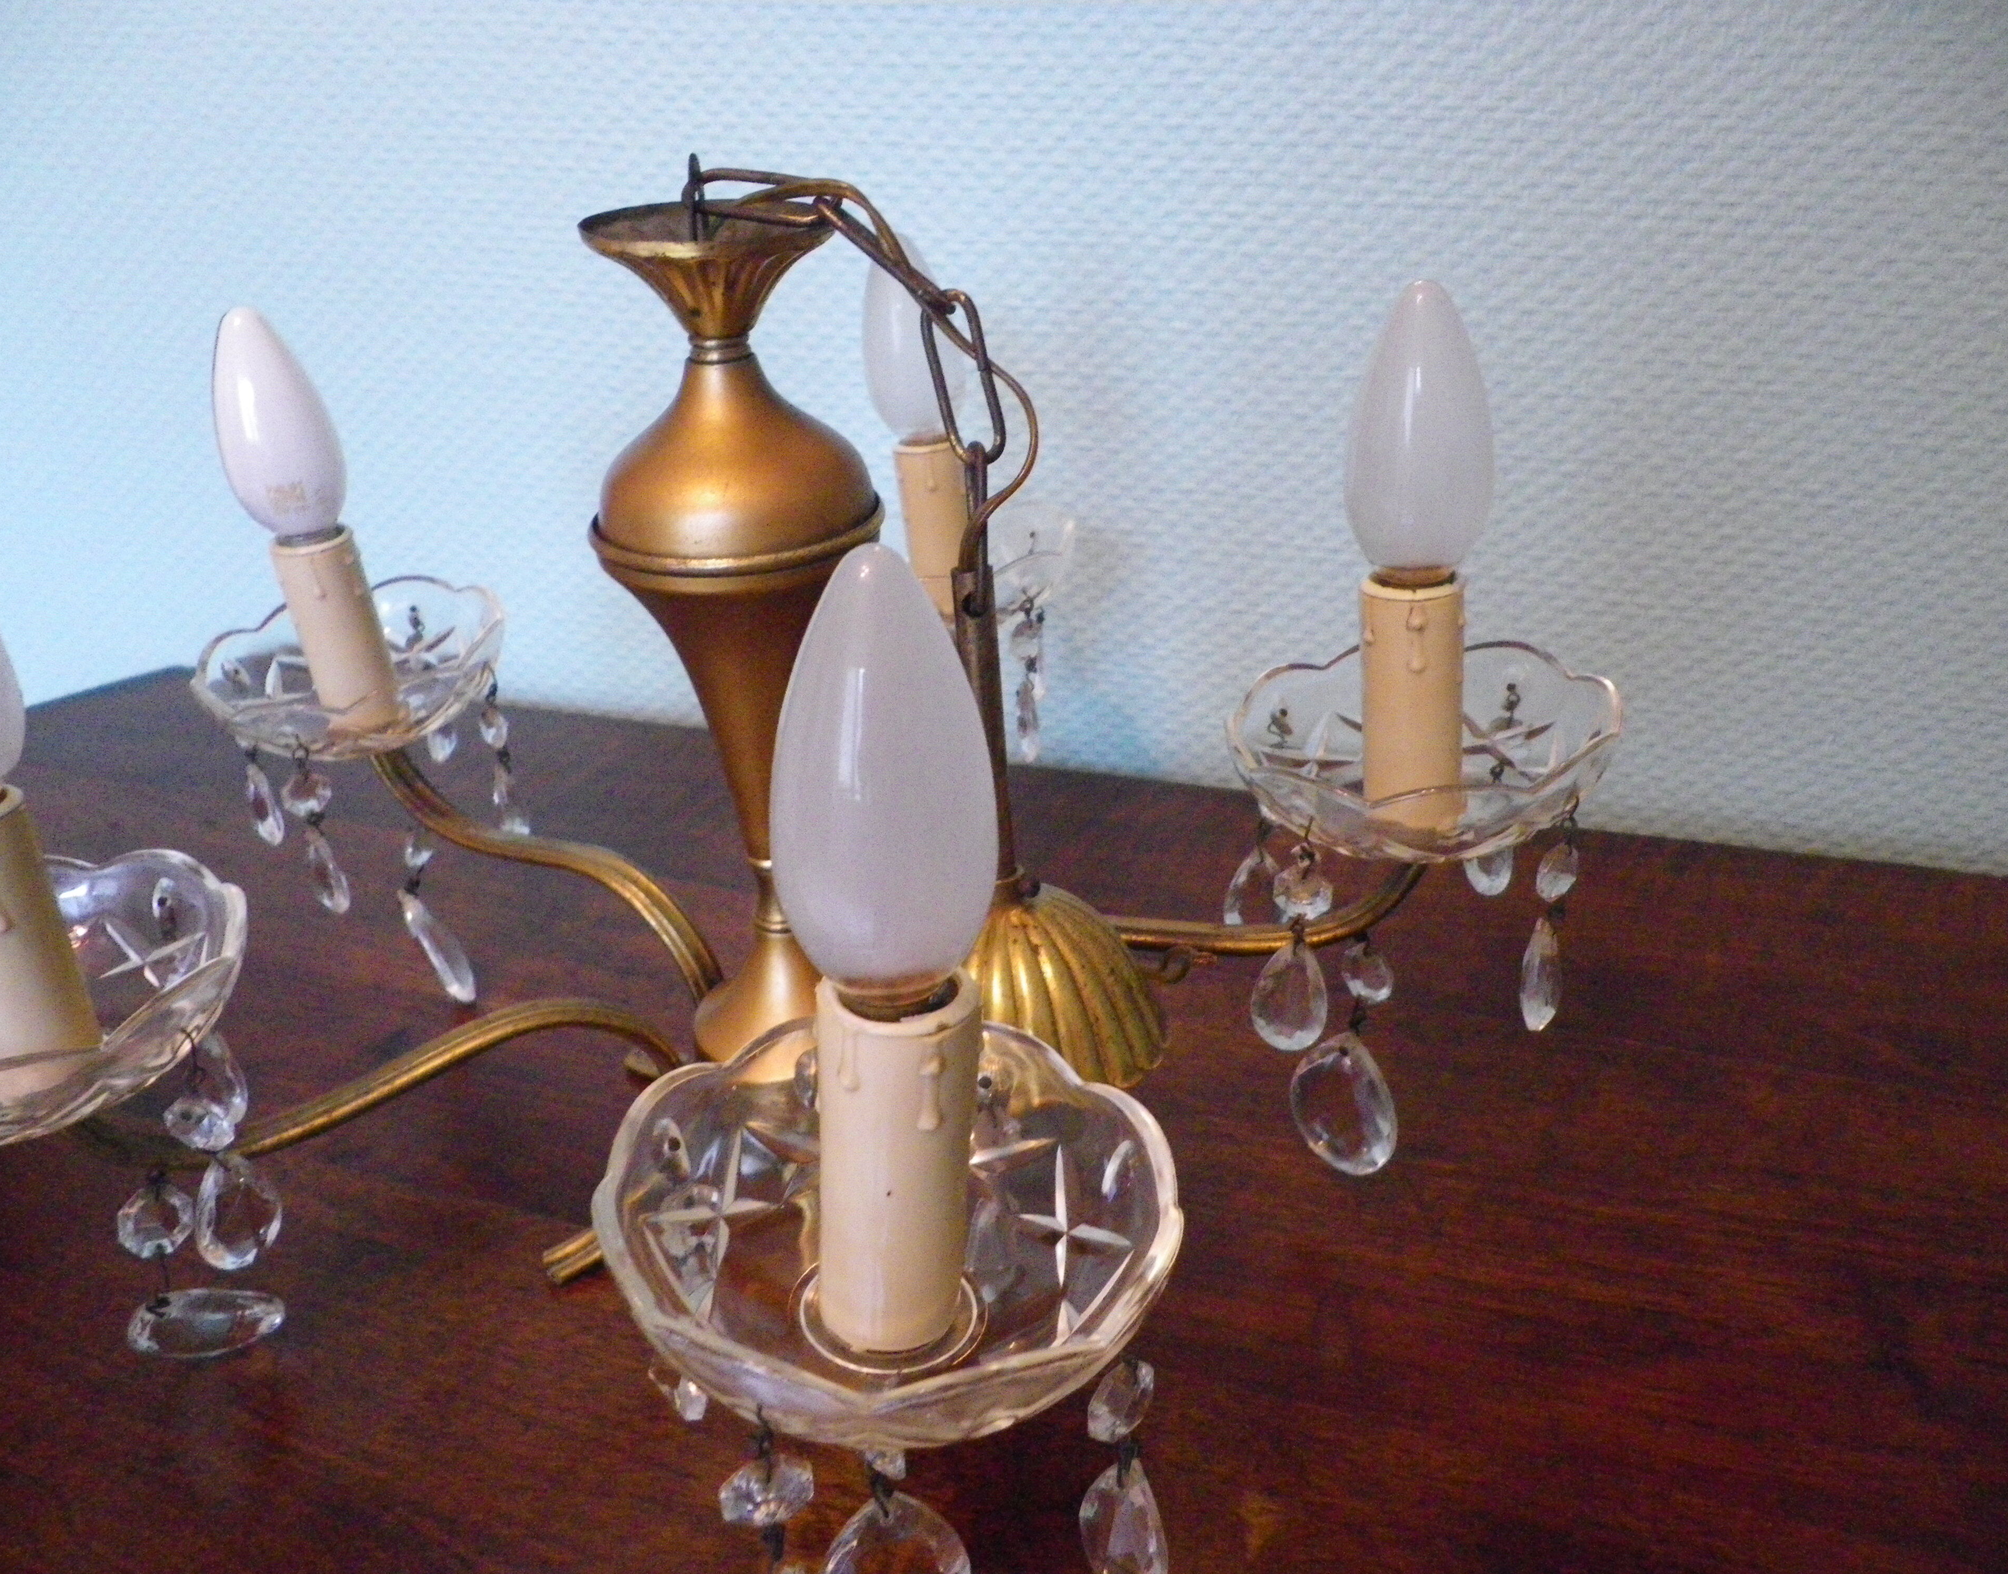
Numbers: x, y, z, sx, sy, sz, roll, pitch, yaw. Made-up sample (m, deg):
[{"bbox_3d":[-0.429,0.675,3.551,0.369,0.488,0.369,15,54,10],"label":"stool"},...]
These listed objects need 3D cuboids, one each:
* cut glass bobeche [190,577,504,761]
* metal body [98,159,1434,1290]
[{"bbox_3d":[-0.215,-0.034,0.570,0.100,0.036,0.100,-5,29,2],"label":"cut glass bobeche"},{"bbox_3d":[-0.054,-0.025,0.444,0.350,0.262,0.370,-1,25,0],"label":"metal body"}]

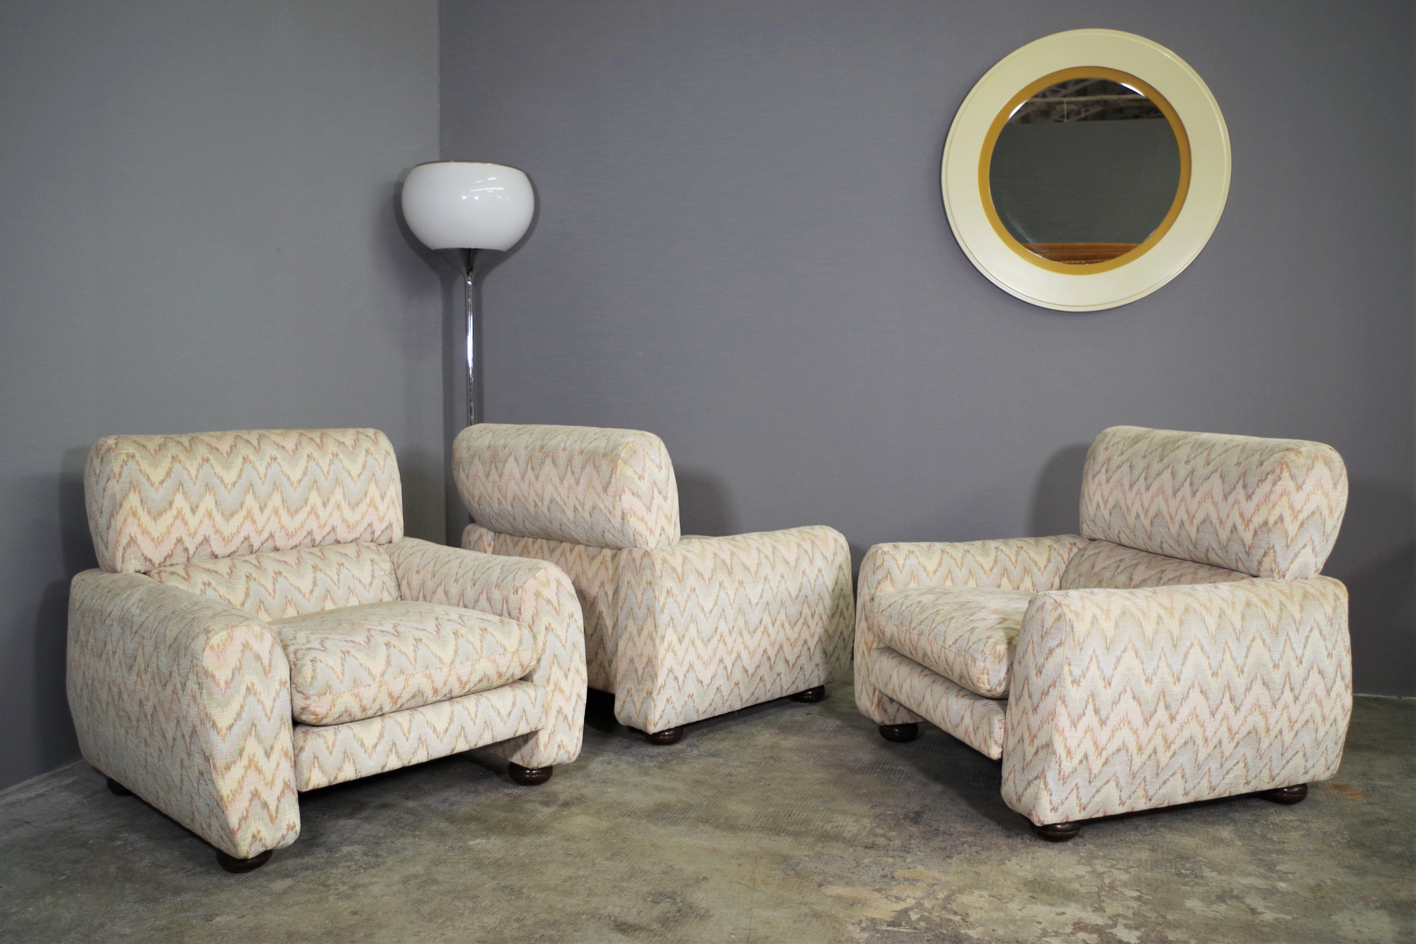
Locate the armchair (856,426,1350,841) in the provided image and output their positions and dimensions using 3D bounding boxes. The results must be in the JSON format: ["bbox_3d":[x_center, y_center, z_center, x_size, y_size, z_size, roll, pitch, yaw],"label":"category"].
[{"bbox_3d":[0.912,0.310,2.559,0.864,0.813,0.843,-1,3,-19],"label":"armchair"}]

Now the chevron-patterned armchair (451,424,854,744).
[{"bbox_3d":[-0.171,0.274,3.155,0.843,0.813,0.864,3,5,44],"label":"chevron-patterned armchair"}]

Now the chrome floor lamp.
[{"bbox_3d":[-0.848,-0.223,3.795,0.473,1.729,0.473,1,3,15],"label":"chrome floor lamp"}]

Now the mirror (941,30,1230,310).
[{"bbox_3d":[1.190,-0.952,3.363,0.869,0.869,0.050,1,3,15],"label":"mirror"}]

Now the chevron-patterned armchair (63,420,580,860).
[{"bbox_3d":[-0.877,0.313,2.435,0.864,0.813,0.843,3,4,42],"label":"chevron-patterned armchair"}]

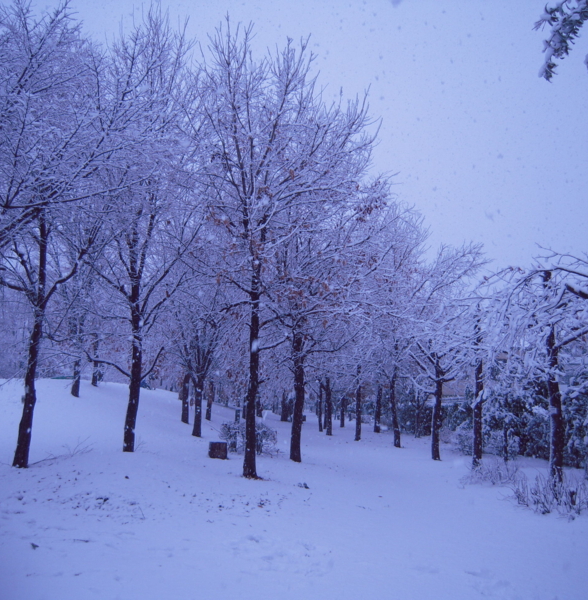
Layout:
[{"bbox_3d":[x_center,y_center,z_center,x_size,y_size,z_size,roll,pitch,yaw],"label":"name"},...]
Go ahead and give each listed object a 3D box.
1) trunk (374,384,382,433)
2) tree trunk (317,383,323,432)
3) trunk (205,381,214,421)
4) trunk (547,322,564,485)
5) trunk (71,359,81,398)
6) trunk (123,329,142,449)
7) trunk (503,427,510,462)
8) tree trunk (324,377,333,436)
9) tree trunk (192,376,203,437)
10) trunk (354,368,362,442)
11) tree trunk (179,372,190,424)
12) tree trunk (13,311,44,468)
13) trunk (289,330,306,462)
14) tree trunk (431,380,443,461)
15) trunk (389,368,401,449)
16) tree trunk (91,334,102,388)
[{"bbox_3d":[3.683,4.709,28.120,0.230,2.060,0.230,0,-8,7],"label":"trunk"},{"bbox_3d":[1.102,4.506,27.158,0.167,2.070,0.167,-1,-9,2],"label":"tree trunk"},{"bbox_3d":[-3.186,3.820,24.617,0.246,1.505,0.246,4,-9,-7],"label":"trunk"},{"bbox_3d":[4.838,1.922,12.063,0.270,2.950,0.270,-2,-9,21],"label":"trunk"},{"bbox_3d":[-6.936,2.479,20.590,0.238,1.232,0.238,3,-9,-18],"label":"trunk"},{"bbox_3d":[-3.493,1.983,14.001,0.245,2.572,0.245,4,-9,-13],"label":"trunk"},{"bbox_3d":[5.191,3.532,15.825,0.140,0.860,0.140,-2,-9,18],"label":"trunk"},{"bbox_3d":[1.354,4.133,25.220,0.220,2.290,0.220,0,-8,3],"label":"tree trunk"},{"bbox_3d":[-2.727,3.041,18.428,0.240,1.714,0.240,1,-9,-8],"label":"tree trunk"},{"bbox_3d":[2.270,3.663,22.689,0.210,2.510,0.210,0,-8,6],"label":"trunk"},{"bbox_3d":[-3.450,3.134,20.622,0.253,1.638,0.253,2,-9,-9],"label":"tree trunk"},{"bbox_3d":[-4.658,1.553,11.426,0.251,2.768,0.251,7,-10,-21],"label":"tree trunk"},{"bbox_3d":[0.099,2.338,15.843,0.253,3.198,0.253,2,-9,1],"label":"trunk"},{"bbox_3d":[3.641,3.028,16.444,0.214,2.057,0.214,2,-8,13],"label":"tree trunk"},{"bbox_3d":[3.149,3.340,20.076,0.250,2.420,0.250,0,-8,9],"label":"trunk"},{"bbox_3d":[-7.858,2.392,25.649,0.270,2.060,0.270,3,-9,-17],"label":"tree trunk"}]

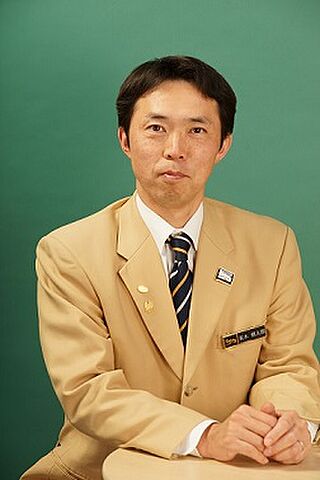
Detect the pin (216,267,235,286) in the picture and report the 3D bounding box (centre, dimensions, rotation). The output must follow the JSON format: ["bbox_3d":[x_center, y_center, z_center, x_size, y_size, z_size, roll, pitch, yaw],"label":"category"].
[{"bbox_3d":[0.100,0.056,2.450,0.025,0.019,0.003,22,-19,-11],"label":"pin"}]

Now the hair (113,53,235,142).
[{"bbox_3d":[0.026,-0.206,2.510,0.184,0.165,0.205,4,0,3],"label":"hair"}]

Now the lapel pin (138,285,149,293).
[{"bbox_3d":[-0.025,0.075,2.430,0.016,0.011,0.003,10,-14,3],"label":"lapel pin"}]

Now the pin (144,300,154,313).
[{"bbox_3d":[-0.017,0.101,2.430,0.014,0.018,0.003,3,-14,1],"label":"pin"}]

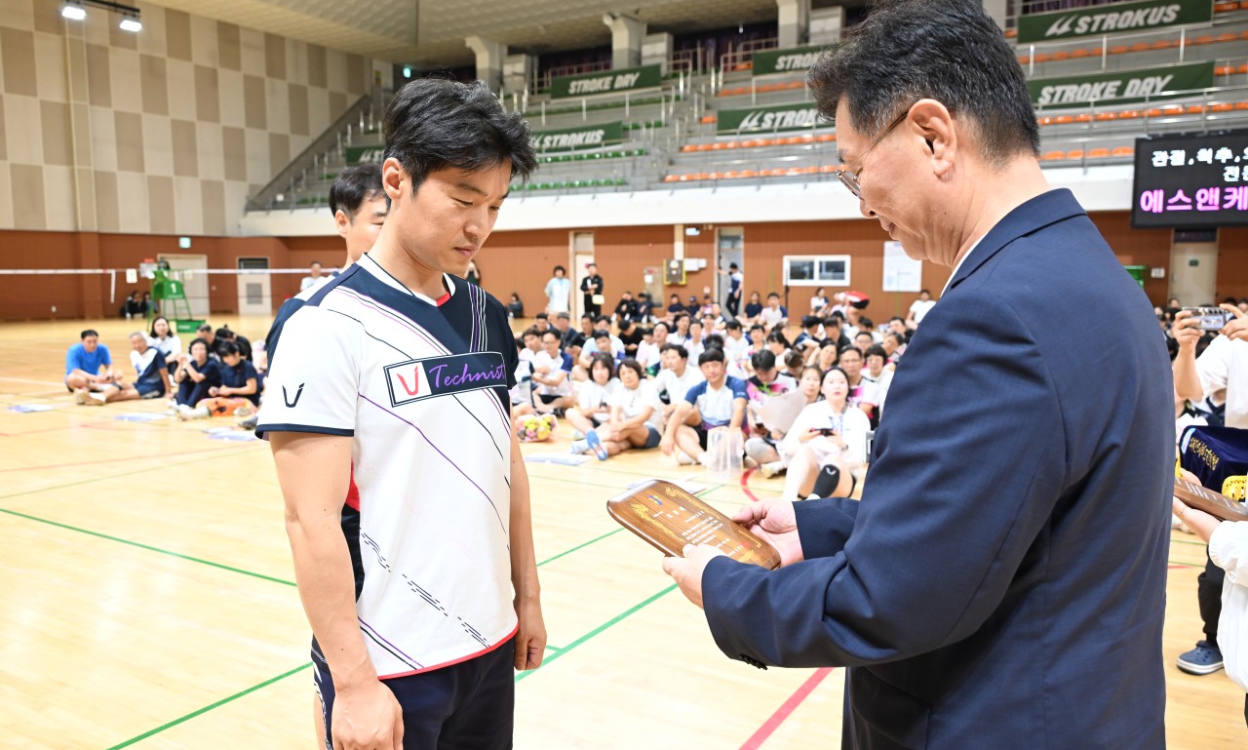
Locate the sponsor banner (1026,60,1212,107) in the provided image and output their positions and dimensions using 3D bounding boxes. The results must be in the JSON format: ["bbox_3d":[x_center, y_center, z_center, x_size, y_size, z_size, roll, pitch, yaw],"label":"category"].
[{"bbox_3d":[11.025,-6.598,22.348,4.378,0.700,0.050,4,7,32],"label":"sponsor banner"}]

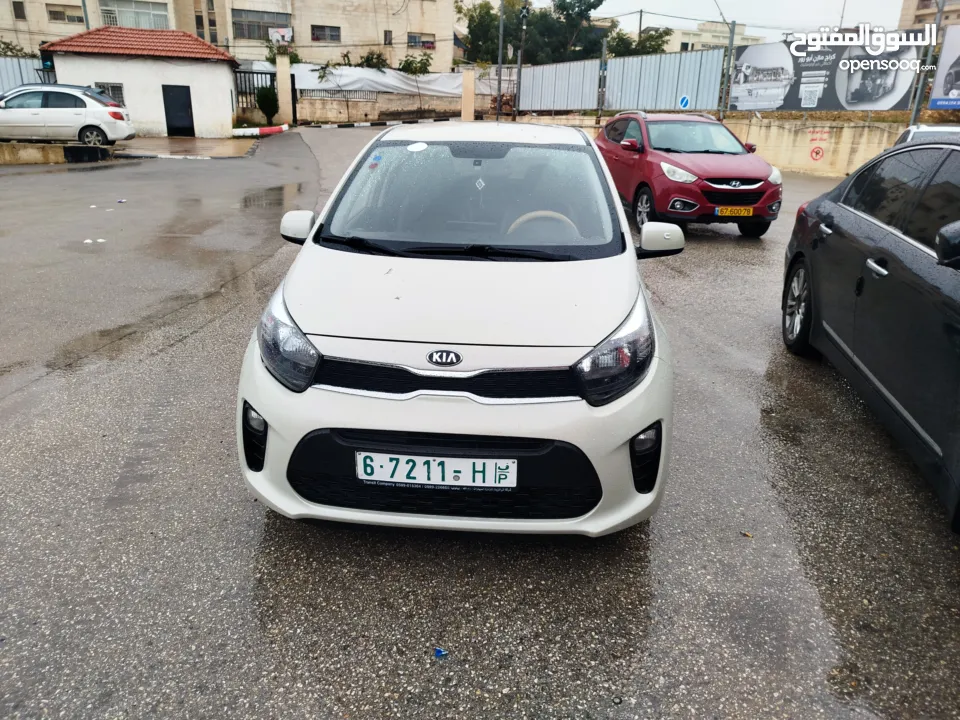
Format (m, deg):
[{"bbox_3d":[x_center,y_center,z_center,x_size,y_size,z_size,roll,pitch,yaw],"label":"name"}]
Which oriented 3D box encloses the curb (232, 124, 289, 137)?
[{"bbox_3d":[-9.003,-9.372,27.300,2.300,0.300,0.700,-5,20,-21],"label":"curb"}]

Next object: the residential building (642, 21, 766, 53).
[{"bbox_3d":[28.195,-37.718,88.422,14.000,11.574,10.500,-4,19,-18],"label":"residential building"}]

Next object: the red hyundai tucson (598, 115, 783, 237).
[{"bbox_3d":[2.982,-2.988,10.378,1.880,1.665,4.410,-1,20,-6],"label":"red hyundai tucson"}]

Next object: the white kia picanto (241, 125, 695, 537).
[{"bbox_3d":[0.020,-0.531,3.702,1.660,1.485,3.595,3,20,4],"label":"white kia picanto"}]

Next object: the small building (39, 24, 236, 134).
[{"bbox_3d":[-13.068,-11.059,26.553,6.550,3.980,3.750,-3,19,-16],"label":"small building"}]

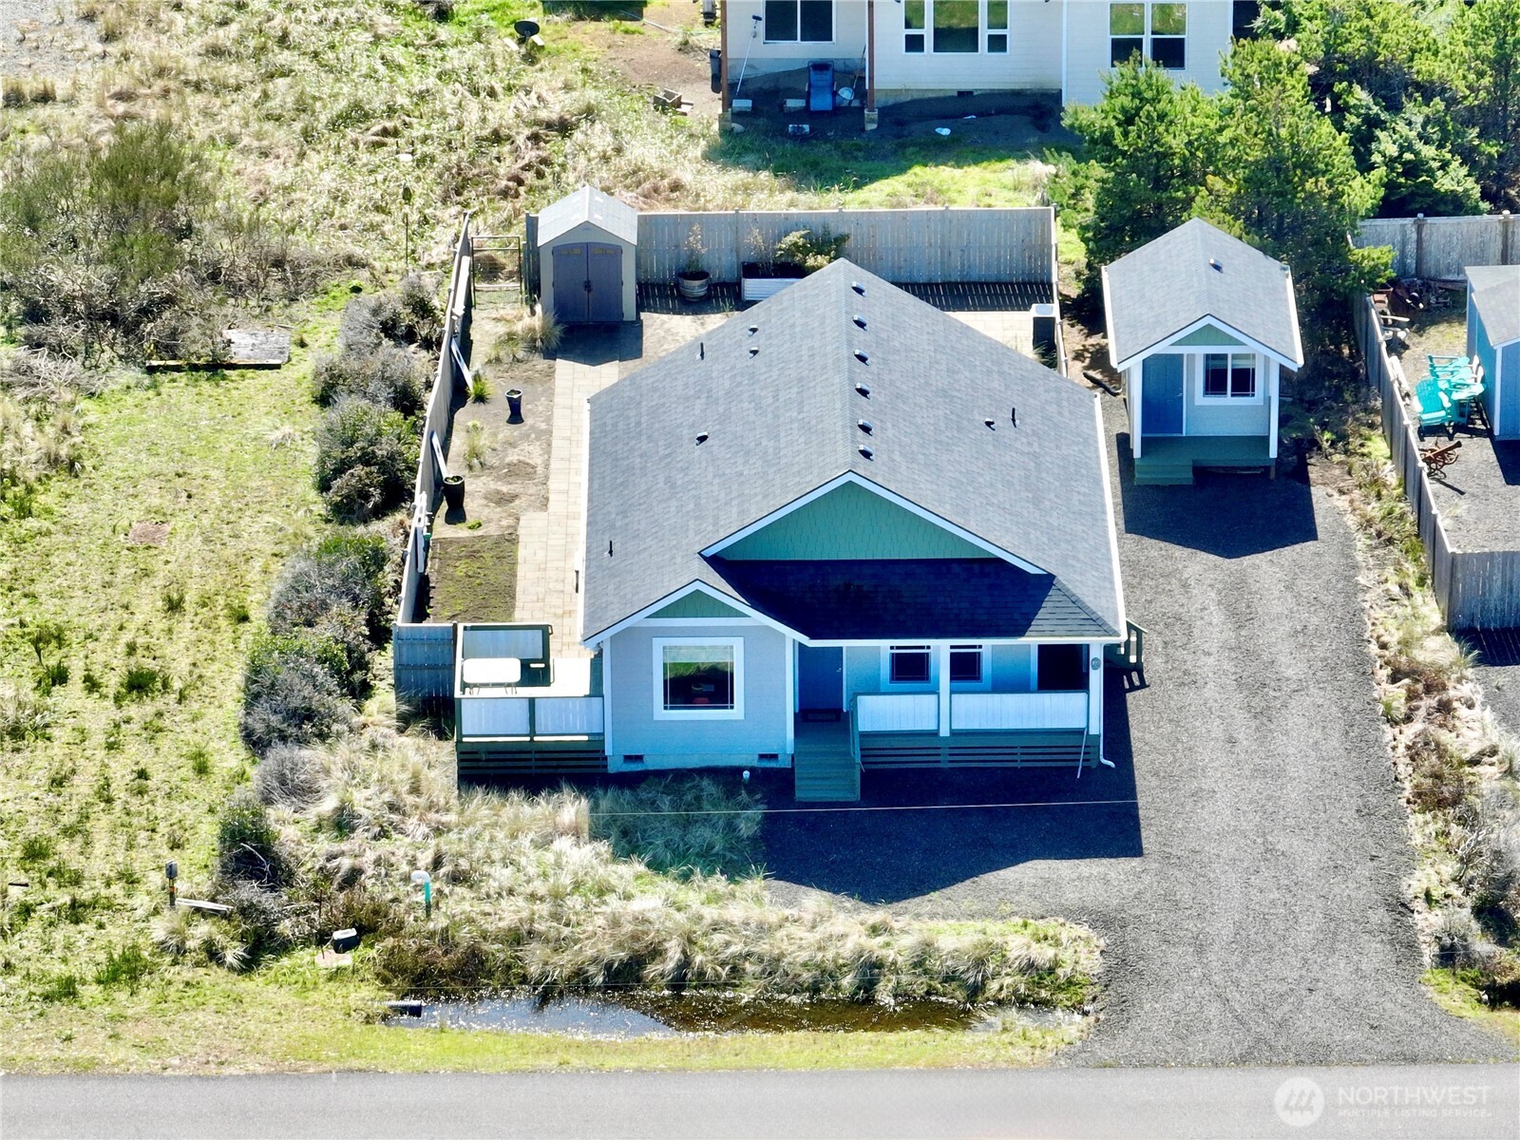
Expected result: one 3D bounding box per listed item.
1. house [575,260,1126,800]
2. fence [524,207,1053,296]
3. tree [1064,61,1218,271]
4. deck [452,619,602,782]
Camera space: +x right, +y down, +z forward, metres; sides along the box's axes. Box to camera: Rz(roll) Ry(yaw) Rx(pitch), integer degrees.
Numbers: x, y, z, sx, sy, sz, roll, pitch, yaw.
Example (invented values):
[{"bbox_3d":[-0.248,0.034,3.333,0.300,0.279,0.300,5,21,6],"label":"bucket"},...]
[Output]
[{"bbox_3d":[1.818,-0.997,145.386,11.025,6.450,11.763,-1,28,0],"label":"house"},{"bbox_3d":[0.704,-7.395,162.379,12.185,1.900,0.120,-1,28,0],"label":"fence"},{"bbox_3d":[8.863,-9.681,163.374,3.660,4.900,3.500,-1,28,0],"label":"tree"},{"bbox_3d":[-4.622,2.602,143.645,3.070,1.800,3.160,-1,28,0],"label":"deck"}]

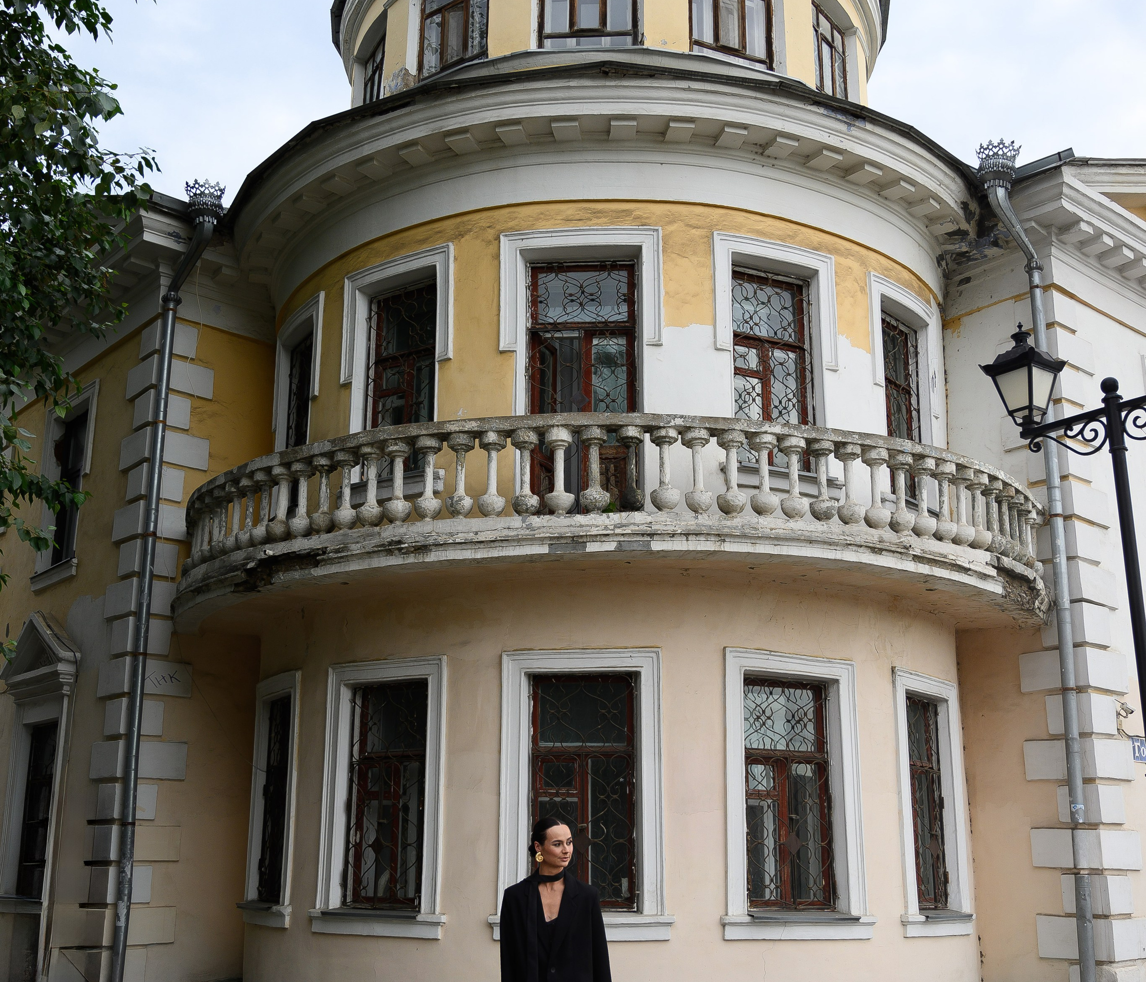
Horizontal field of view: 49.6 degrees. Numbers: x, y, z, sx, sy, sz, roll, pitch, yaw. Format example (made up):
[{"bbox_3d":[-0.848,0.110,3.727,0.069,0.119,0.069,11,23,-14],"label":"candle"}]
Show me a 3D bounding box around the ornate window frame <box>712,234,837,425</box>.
[{"bbox_3d":[1.754,-1.058,10.629,1.265,2.173,0.224,7,-17,-21],"label":"ornate window frame"}]

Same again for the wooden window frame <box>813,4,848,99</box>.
[{"bbox_3d":[2.751,-4.519,13.320,0.122,1.224,0.898,-11,-20,35],"label":"wooden window frame"}]

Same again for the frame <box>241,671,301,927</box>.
[{"bbox_3d":[-2.660,2.751,11.108,0.280,2.141,1.245,10,-19,-31],"label":"frame"}]

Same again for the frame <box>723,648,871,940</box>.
[{"bbox_3d":[1.726,2.399,9.756,1.300,2.141,0.280,7,-17,-21],"label":"frame"}]

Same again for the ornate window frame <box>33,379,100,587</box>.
[{"bbox_3d":[-5.890,-0.062,14.198,1.224,2.244,0.224,-15,-22,43],"label":"ornate window frame"}]

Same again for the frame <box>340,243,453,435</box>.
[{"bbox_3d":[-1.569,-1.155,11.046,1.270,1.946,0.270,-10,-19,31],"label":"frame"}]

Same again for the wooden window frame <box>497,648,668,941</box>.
[{"bbox_3d":[0.073,2.317,9.512,1.313,2.141,0.280,-1,-16,5],"label":"wooden window frame"}]

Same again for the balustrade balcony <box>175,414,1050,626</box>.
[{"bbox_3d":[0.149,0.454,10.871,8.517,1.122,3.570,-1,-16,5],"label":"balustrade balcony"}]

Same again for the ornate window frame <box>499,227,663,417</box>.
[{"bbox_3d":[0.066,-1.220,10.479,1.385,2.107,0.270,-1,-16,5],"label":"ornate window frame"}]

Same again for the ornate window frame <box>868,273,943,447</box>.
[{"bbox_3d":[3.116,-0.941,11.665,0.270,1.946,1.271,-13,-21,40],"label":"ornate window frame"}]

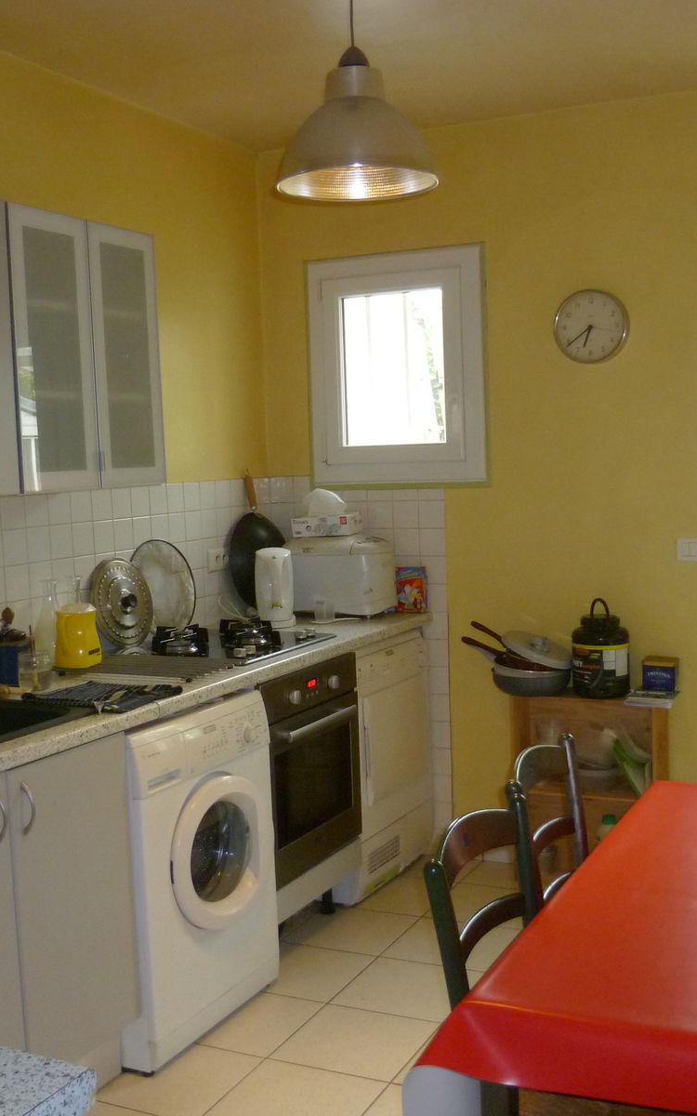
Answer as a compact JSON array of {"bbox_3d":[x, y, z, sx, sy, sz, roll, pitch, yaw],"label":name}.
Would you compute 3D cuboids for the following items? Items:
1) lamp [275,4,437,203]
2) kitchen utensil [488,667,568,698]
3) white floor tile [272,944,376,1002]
[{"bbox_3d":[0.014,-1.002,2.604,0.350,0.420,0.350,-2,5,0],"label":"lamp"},{"bbox_3d":[0.627,0.402,4.050,0.265,0.090,0.265,0,5,24],"label":"kitchen utensil"},{"bbox_3d":[-0.131,1.188,3.459,0.332,0.010,0.332,0,5,27],"label":"white floor tile"}]

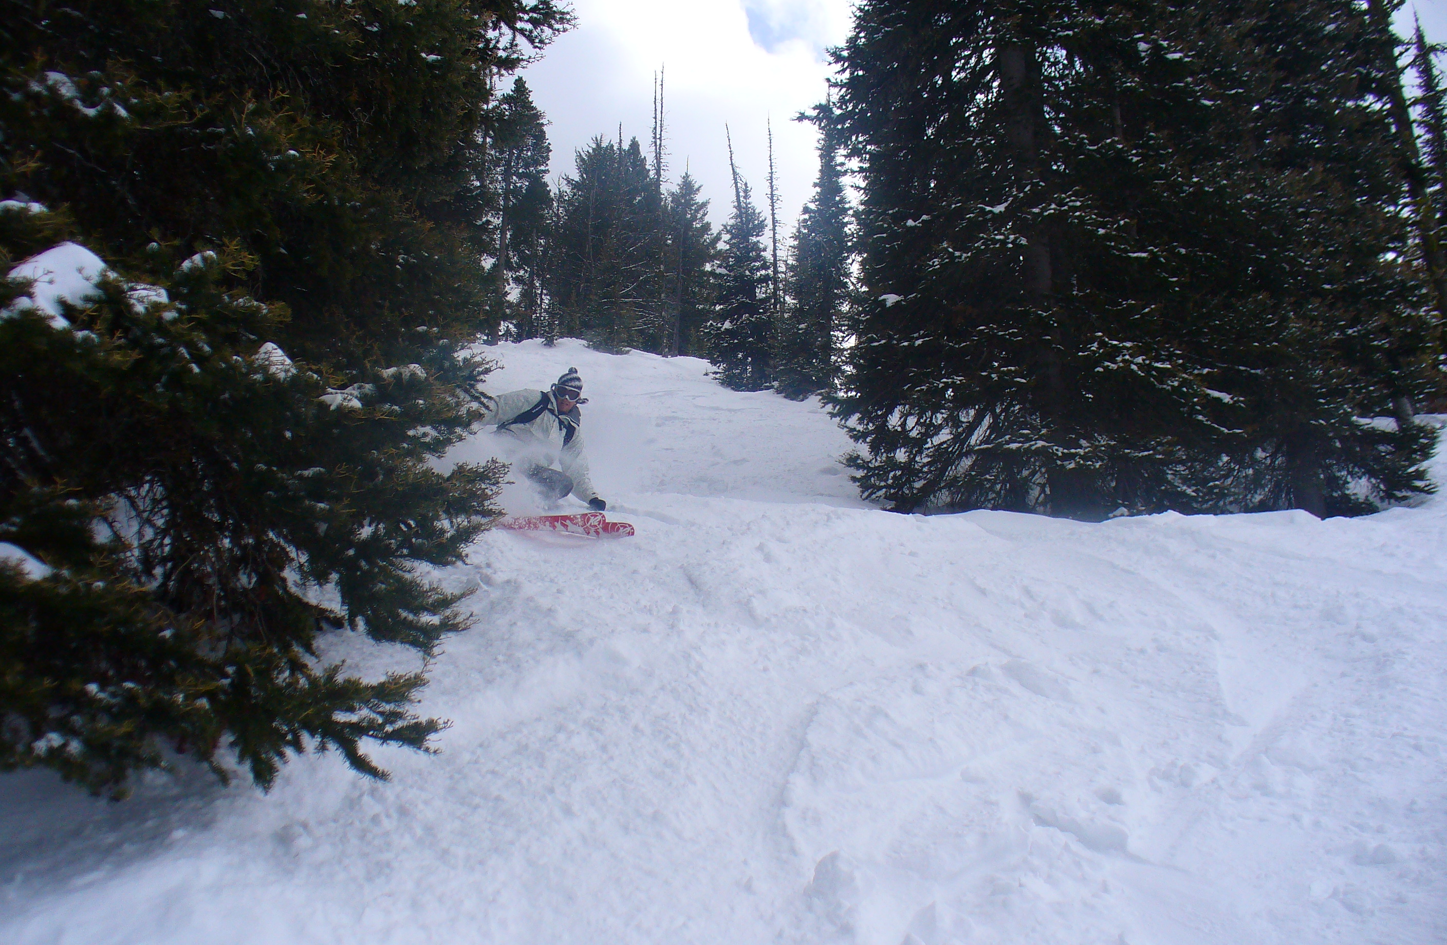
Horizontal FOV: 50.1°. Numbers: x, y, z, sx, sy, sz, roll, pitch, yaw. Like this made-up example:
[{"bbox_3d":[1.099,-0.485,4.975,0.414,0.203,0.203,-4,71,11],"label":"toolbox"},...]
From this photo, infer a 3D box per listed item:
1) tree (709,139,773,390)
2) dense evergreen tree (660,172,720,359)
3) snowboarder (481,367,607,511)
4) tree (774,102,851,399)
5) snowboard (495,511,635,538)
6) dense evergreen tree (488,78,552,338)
[{"bbox_3d":[0.504,-5.550,39.417,2.000,7.568,2.000,0,-22,0],"label":"tree"},{"bbox_3d":[-1.040,-6.159,45.156,2.100,6.174,2.100,0,-22,0],"label":"dense evergreen tree"},{"bbox_3d":[-1.228,-0.201,10.400,0.880,0.980,0.750,8,-23,-19],"label":"snowboarder"},{"bbox_3d":[2.236,-5.539,37.542,2.100,8.231,2.100,0,-22,0],"label":"tree"},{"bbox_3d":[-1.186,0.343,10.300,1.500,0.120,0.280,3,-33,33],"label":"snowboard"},{"bbox_3d":[-6.265,-8.133,46.711,2.300,9.137,2.300,0,-22,0],"label":"dense evergreen tree"}]

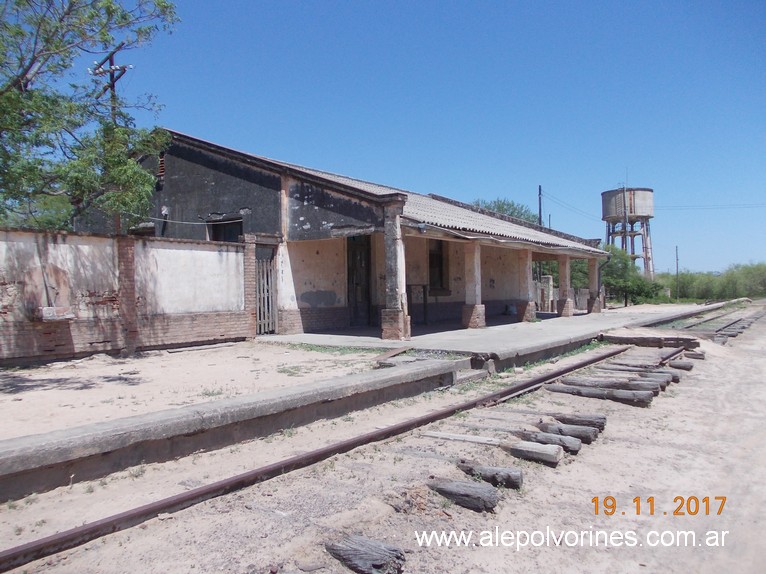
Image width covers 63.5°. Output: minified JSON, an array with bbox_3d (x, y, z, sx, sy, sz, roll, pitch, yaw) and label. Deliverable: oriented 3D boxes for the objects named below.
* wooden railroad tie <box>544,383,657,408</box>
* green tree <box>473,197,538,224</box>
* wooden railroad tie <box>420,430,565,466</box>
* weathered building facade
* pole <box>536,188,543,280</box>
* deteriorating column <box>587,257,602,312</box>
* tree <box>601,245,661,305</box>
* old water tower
[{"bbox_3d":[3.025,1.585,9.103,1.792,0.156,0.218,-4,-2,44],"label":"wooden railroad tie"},{"bbox_3d":[8.850,-2.196,43.680,6.240,7.696,6.760,-1,-1,35],"label":"green tree"},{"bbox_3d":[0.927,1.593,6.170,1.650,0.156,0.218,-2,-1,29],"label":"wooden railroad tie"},{"bbox_3d":[-0.491,-1.842,24.709,14.248,6.323,16.689,-1,-1,35],"label":"weathered building facade"},{"bbox_3d":[10.049,-2.503,39.520,0.208,8.060,0.208,-1,-1,35],"label":"pole"},{"bbox_3d":[9.366,-0.022,27.542,0.509,2.423,0.509,-1,-1,35],"label":"deteriorating column"},{"bbox_3d":[18.807,-0.855,47.840,4.992,4.680,5.408,-1,-1,35],"label":"tree"},{"bbox_3d":[31.804,-5.503,80.080,6.240,14.664,6.240,-1,-1,35],"label":"old water tower"}]

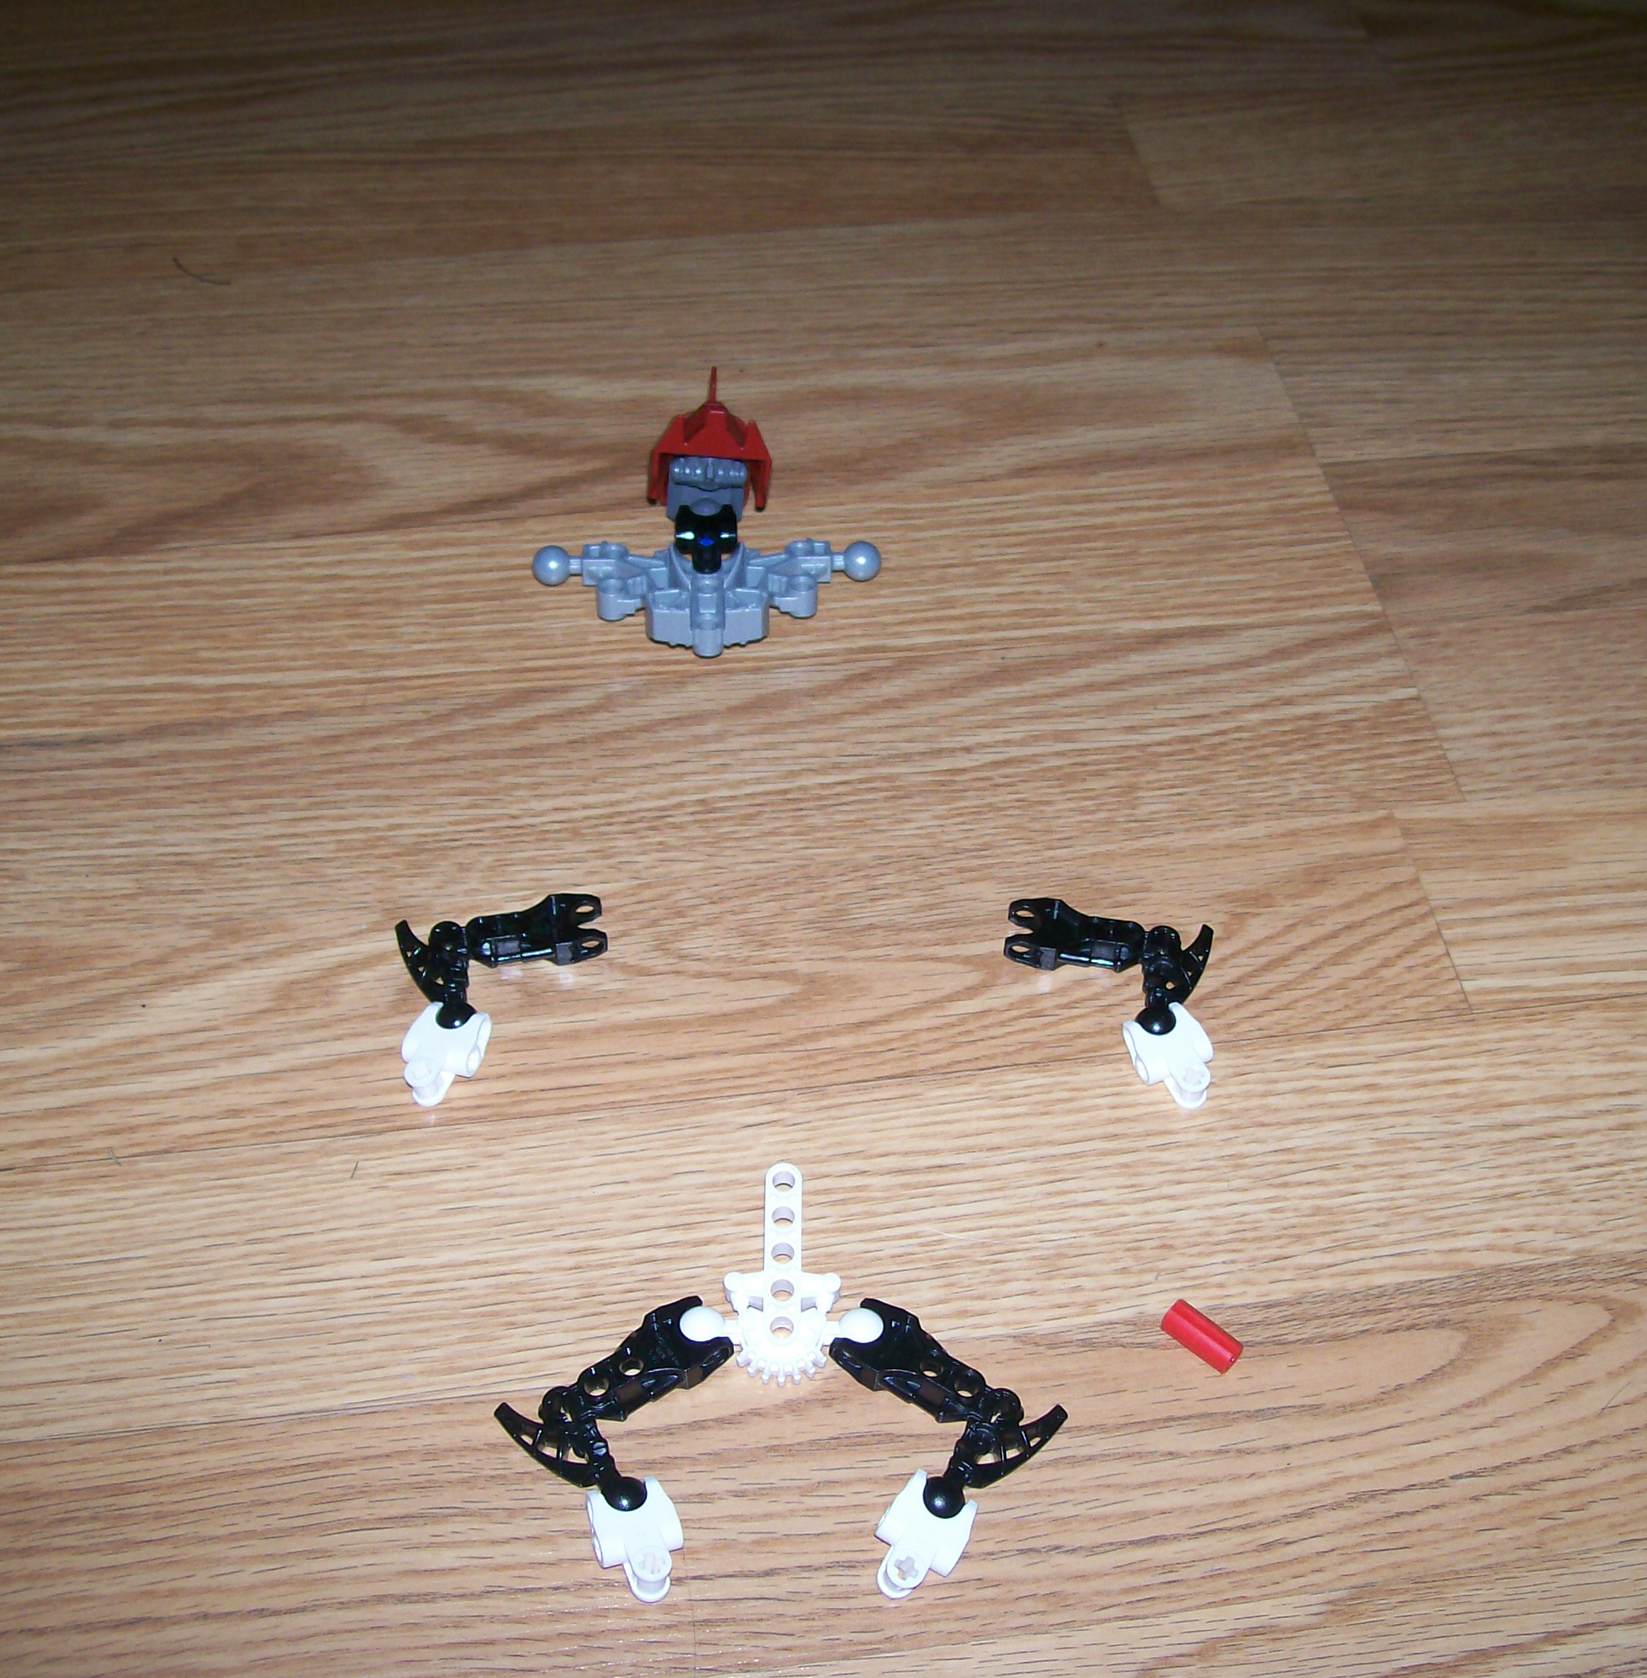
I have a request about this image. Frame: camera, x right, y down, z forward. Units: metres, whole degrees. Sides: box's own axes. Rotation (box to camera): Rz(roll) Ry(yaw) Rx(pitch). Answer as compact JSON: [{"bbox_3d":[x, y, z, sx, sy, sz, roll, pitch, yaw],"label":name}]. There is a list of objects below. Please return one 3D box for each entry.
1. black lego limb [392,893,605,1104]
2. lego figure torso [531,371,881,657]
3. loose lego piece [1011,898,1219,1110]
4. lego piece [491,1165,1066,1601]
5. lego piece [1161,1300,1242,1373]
[{"bbox_3d":[-0.073,0.035,0.532,0.050,0.016,0.050,-5,49,-6],"label":"black lego limb"},{"bbox_3d":[-0.033,-0.095,0.638,0.093,0.029,0.099,-1,49,-3],"label":"lego figure torso"},{"bbox_3d":[0.066,0.036,0.536,0.049,0.016,0.049,6,49,3],"label":"loose lego piece"},{"bbox_3d":[-0.009,0.107,0.470,0.116,0.018,0.092,0,49,-2],"label":"lego piece"},{"bbox_3d":[0.079,0.103,0.482,0.016,0.007,0.007,35,56,25],"label":"lego piece"}]

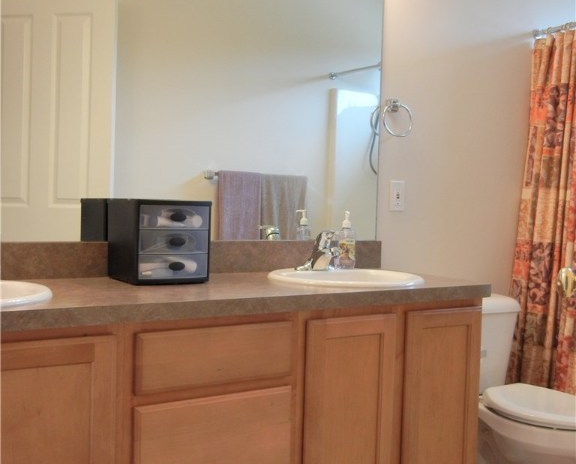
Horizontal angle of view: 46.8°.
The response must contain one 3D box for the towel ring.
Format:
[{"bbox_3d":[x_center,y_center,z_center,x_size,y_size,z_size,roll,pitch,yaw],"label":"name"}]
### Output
[{"bbox_3d":[0.384,-0.412,2.420,0.134,0.132,0.060,0,2,-31],"label":"towel ring"}]

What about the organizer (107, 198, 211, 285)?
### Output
[{"bbox_3d":[-0.365,0.024,1.880,0.218,0.224,0.206,0,2,-36],"label":"organizer"}]

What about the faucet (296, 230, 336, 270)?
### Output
[{"bbox_3d":[0.115,0.063,2.111,0.155,0.130,0.155,0,2,-31],"label":"faucet"}]

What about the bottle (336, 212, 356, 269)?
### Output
[{"bbox_3d":[0.196,0.028,2.206,0.062,0.194,0.054,2,2,3],"label":"bottle"}]

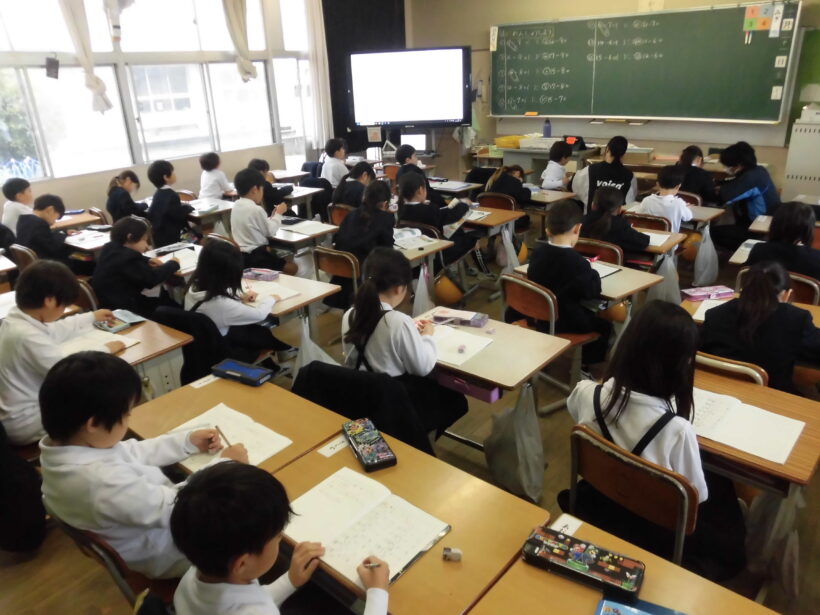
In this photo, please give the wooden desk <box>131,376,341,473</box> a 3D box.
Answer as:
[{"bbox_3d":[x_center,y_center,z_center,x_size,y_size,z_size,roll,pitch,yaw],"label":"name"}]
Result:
[{"bbox_3d":[-0.546,0.614,1.878,0.642,0.570,0.438,15,28,37],"label":"wooden desk"}]

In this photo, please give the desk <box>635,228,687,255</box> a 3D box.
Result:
[{"bbox_3d":[1.363,-0.186,3.687,0.642,0.570,0.438,16,28,38],"label":"desk"}]

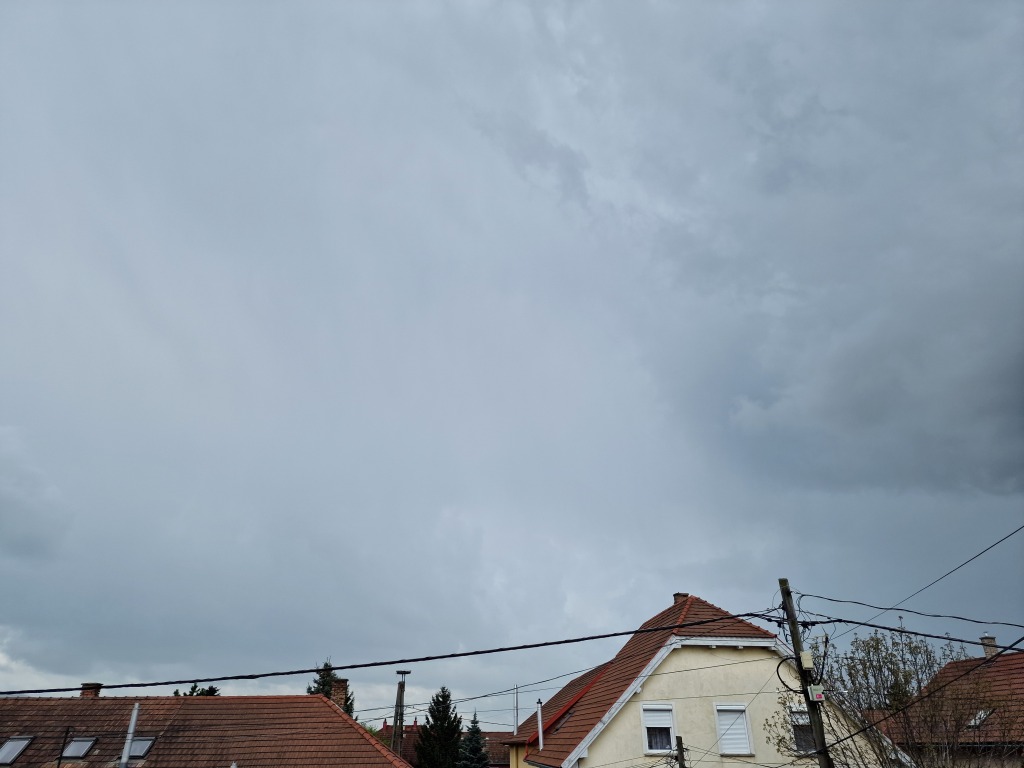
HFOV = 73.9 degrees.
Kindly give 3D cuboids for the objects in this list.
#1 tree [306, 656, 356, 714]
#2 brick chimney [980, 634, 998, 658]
[{"bbox_3d":[-11.211,20.919,39.376,4.800,9.500,4.800,0,-28,0],"label":"tree"},{"bbox_3d":[20.830,11.527,29.619,0.470,1.050,0.470,6,-29,-12],"label":"brick chimney"}]

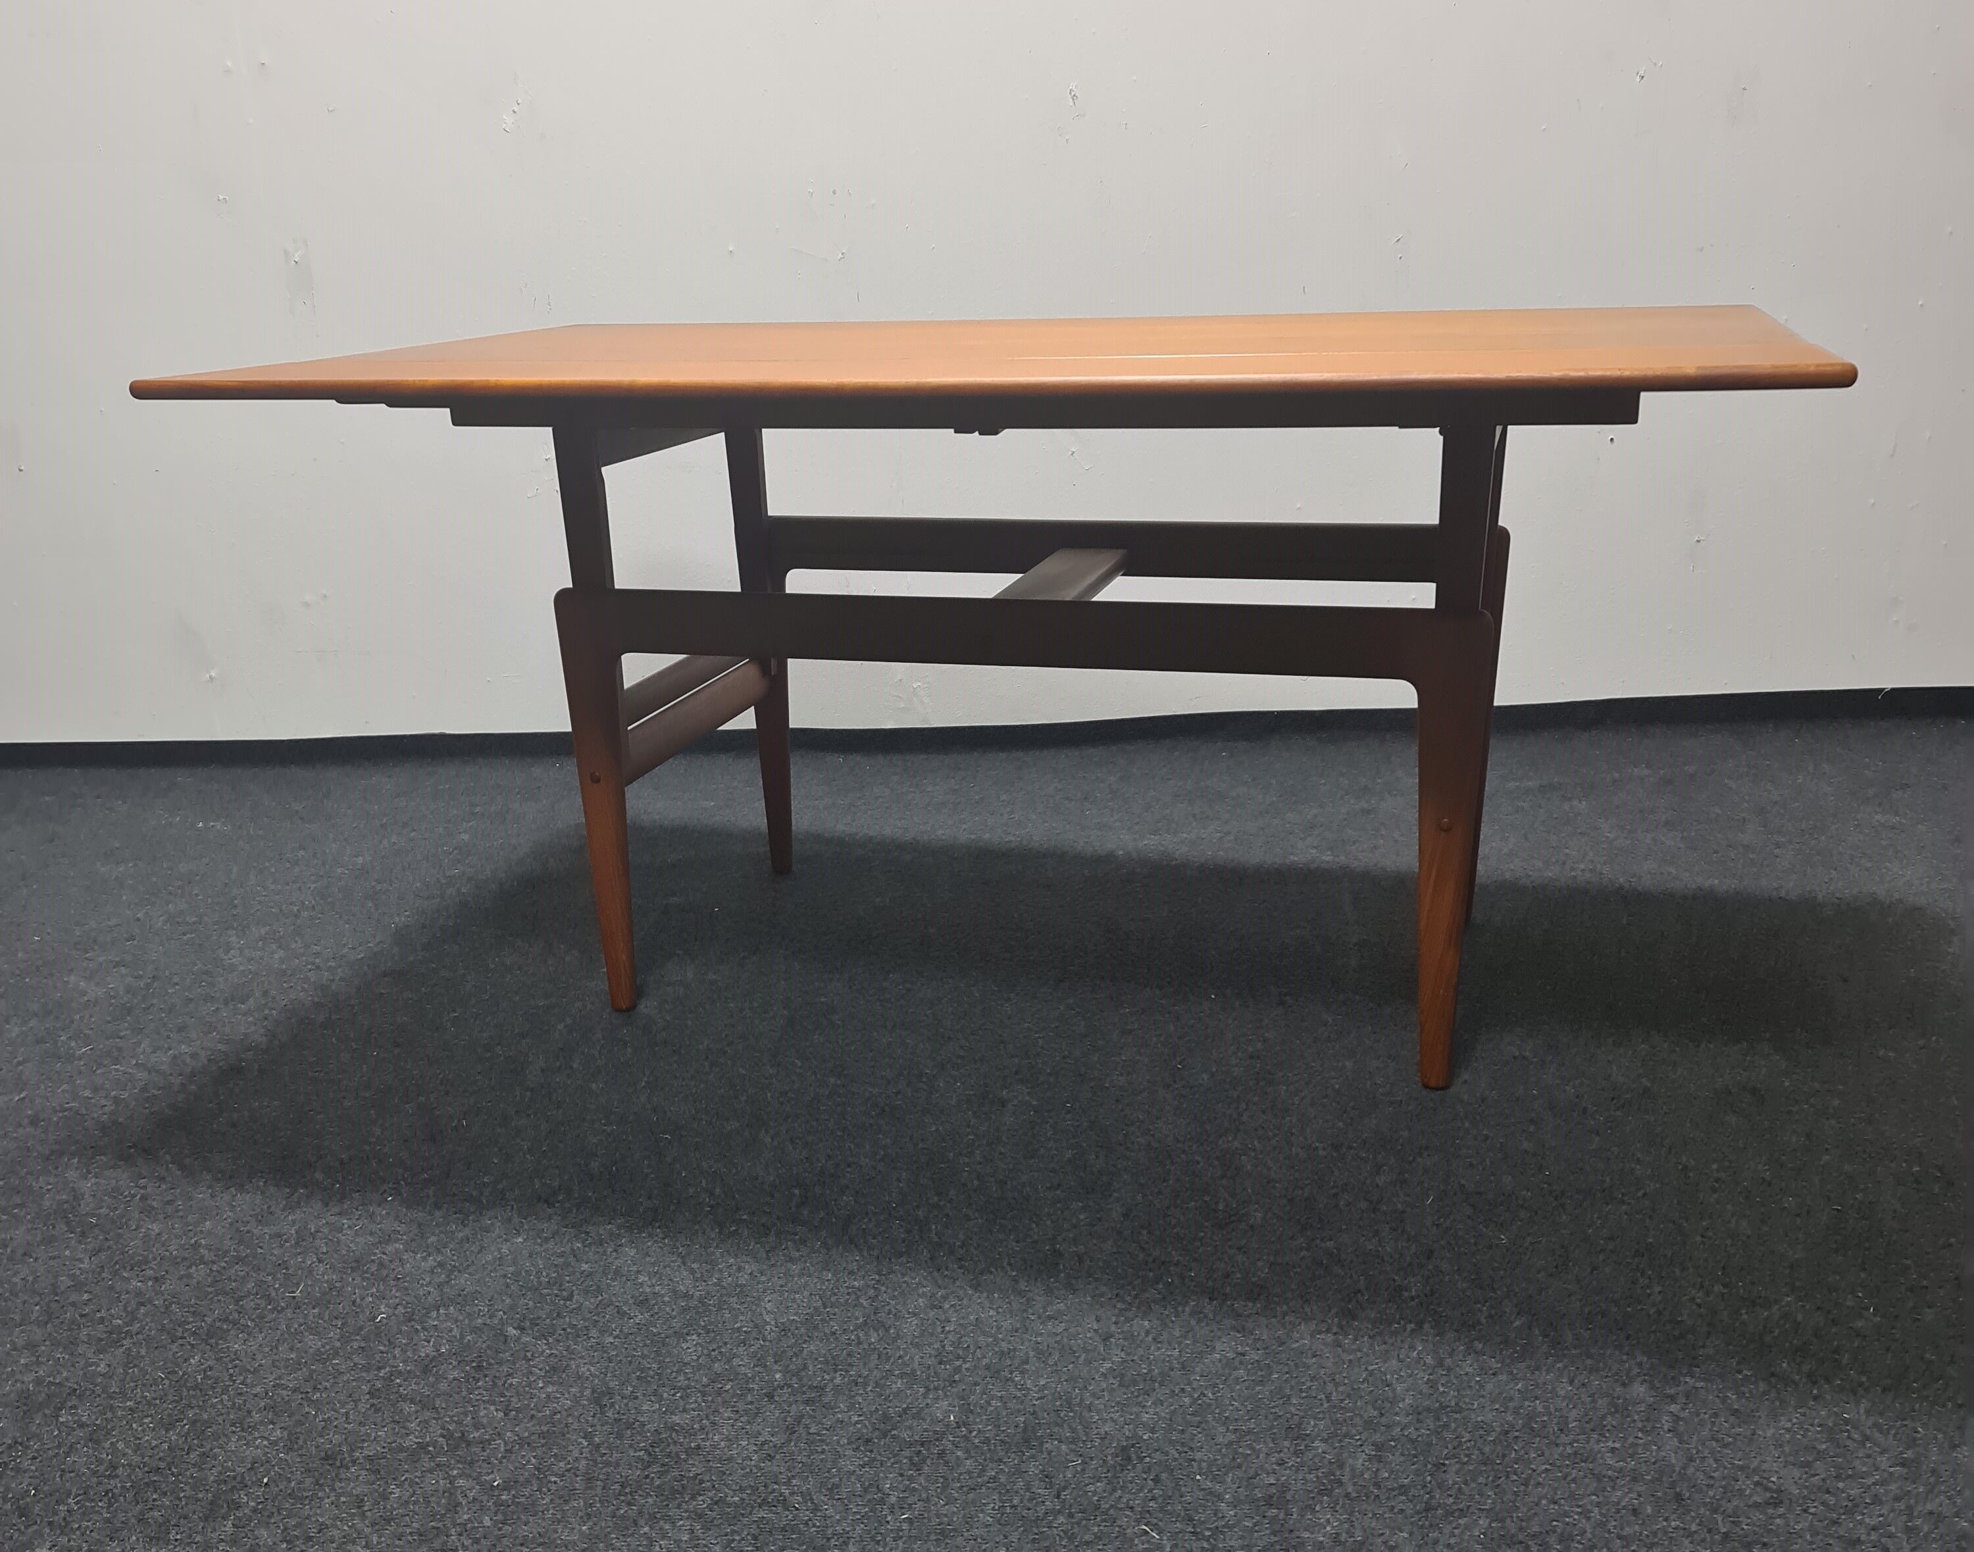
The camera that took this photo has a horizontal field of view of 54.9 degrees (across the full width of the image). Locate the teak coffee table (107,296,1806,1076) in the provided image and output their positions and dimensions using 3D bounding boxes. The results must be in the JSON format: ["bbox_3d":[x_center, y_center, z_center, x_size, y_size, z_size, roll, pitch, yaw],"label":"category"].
[{"bbox_3d":[0.048,-0.121,2.116,1.518,0.714,0.884,3,17,16],"label":"teak coffee table"}]

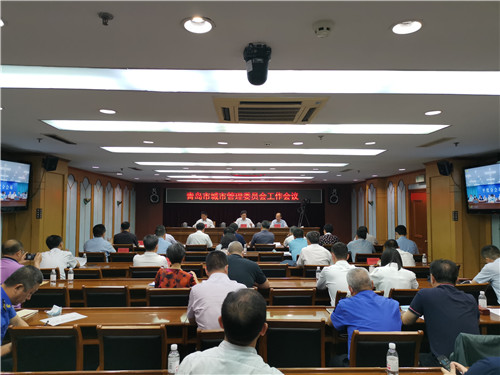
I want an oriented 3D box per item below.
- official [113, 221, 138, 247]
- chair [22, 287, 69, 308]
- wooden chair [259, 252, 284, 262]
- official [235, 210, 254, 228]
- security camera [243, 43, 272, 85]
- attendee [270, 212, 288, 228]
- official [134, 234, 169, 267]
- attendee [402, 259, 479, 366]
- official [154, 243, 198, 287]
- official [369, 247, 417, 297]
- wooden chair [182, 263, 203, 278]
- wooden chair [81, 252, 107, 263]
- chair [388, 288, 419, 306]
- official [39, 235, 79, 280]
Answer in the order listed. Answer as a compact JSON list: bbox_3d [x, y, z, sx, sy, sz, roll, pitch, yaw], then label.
[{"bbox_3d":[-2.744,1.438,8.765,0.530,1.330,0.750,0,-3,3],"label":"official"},{"bbox_3d":[-1.973,1.419,3.990,0.450,0.885,0.540,0,-3,-2],"label":"chair"},{"bbox_3d":[0.373,1.620,7.191,0.490,0.880,0.540,0,-3,-2],"label":"wooden chair"},{"bbox_3d":[-0.170,1.374,12.044,0.560,1.300,0.750,0,-3,-2],"label":"official"},{"bbox_3d":[0.041,-0.677,2.130,0.145,0.205,0.165,0,-3,-2],"label":"security camera"},{"bbox_3d":[0.851,1.383,11.283,0.520,1.280,0.700,0,-3,-2],"label":"attendee"},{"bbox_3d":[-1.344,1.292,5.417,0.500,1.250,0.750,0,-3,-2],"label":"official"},{"bbox_3d":[1.235,1.139,2.773,0.530,1.317,0.820,0,-3,-6],"label":"attendee"},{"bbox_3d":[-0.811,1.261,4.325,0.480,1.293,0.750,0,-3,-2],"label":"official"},{"bbox_3d":[1.449,1.243,4.110,0.500,1.248,0.780,0,-3,-2],"label":"official"},{"bbox_3d":[-0.876,1.501,5.561,0.460,0.870,0.540,0,-3,-2],"label":"wooden chair"},{"bbox_3d":[-2.792,1.610,7.136,0.470,0.880,0.540,0,-3,-2],"label":"wooden chair"},{"bbox_3d":[1.545,1.417,3.944,0.450,0.885,0.540,0,-3,-2],"label":"chair"},{"bbox_3d":[-2.577,1.291,5.352,0.540,1.232,0.750,0,-3,3],"label":"official"}]

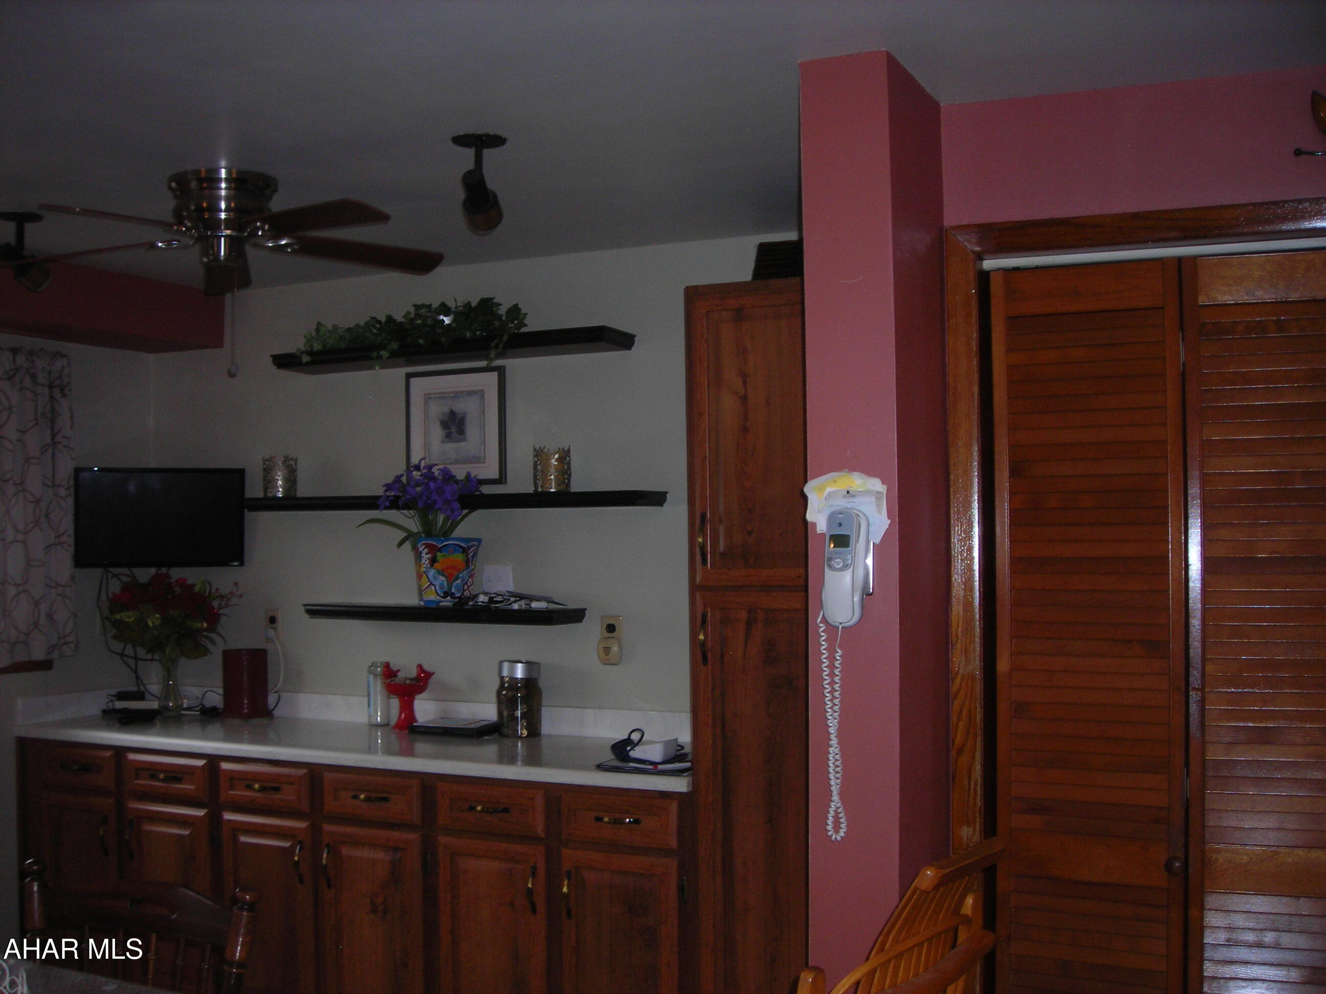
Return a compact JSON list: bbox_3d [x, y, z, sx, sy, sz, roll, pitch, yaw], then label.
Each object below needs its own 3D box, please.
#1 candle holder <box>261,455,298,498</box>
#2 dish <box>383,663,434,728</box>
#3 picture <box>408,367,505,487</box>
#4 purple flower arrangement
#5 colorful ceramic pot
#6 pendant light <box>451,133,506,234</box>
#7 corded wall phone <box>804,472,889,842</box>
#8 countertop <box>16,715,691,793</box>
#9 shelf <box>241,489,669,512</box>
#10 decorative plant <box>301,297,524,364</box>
[{"bbox_3d":[-1.342,-0.071,5.104,0.120,0.150,0.120,0,-1,0],"label":"candle holder"},{"bbox_3d":[-0.850,0.661,4.854,0.172,0.227,0.145,0,-1,-10],"label":"dish"},{"bbox_3d":[-0.699,-0.236,4.897,0.395,0.387,0.022,-1,-2,27],"label":"picture"},{"bbox_3d":[-0.751,0.023,4.684,0.460,0.295,0.270,-1,-2,27],"label":"purple flower arrangement"},{"bbox_3d":[-0.695,0.244,4.729,0.205,0.225,0.190,0,-1,-16],"label":"colorful ceramic pot"},{"bbox_3d":[-0.407,-0.702,3.311,0.125,0.215,0.160,-1,-2,33],"label":"pendant light"},{"bbox_3d":[0.318,0.294,2.671,0.170,0.680,0.100,-1,-2,27],"label":"corded wall phone"},{"bbox_3d":[-0.925,0.789,4.650,2.531,0.042,0.628,-1,-2,27],"label":"countertop"},{"bbox_3d":[-0.720,0.018,4.796,1.555,0.049,0.210,-1,-2,27],"label":"shelf"},{"bbox_3d":[-0.824,-0.534,4.838,0.900,0.210,0.220,-1,-2,27],"label":"decorative plant"}]

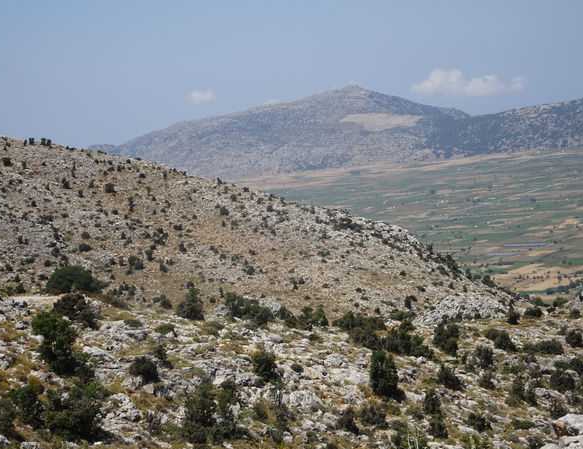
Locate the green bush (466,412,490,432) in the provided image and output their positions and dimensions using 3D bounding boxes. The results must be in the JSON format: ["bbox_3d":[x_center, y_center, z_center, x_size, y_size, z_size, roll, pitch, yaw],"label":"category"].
[{"bbox_3d":[8.591,9.097,62.000,1.103,0.900,1.014,0,5,0],"label":"green bush"}]

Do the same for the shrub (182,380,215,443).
[{"bbox_3d":[-4.135,8.314,60.000,1.423,2.701,1.423,0,5,0],"label":"shrub"}]

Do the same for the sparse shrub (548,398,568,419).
[{"bbox_3d":[16.312,11.241,82.444,1.222,1.185,1.100,0,5,0],"label":"sparse shrub"}]

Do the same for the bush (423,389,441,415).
[{"bbox_3d":[6.847,8.657,66.000,0.880,1.246,0.810,0,5,0],"label":"bush"}]

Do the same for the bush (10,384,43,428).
[{"bbox_3d":[-11.151,7.645,57.000,1.436,1.834,1.364,0,4,0],"label":"bush"}]

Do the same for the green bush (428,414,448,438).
[{"bbox_3d":[7.928,10.895,72.785,1.079,1.256,0.971,0,5,0],"label":"green bush"}]

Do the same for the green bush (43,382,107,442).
[{"bbox_3d":[-9.648,8.270,60.000,2.845,2.614,2.618,0,5,0],"label":"green bush"}]

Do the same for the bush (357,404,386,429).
[{"bbox_3d":[4.417,10.415,73.589,1.527,1.375,1.374,0,5,0],"label":"bush"}]

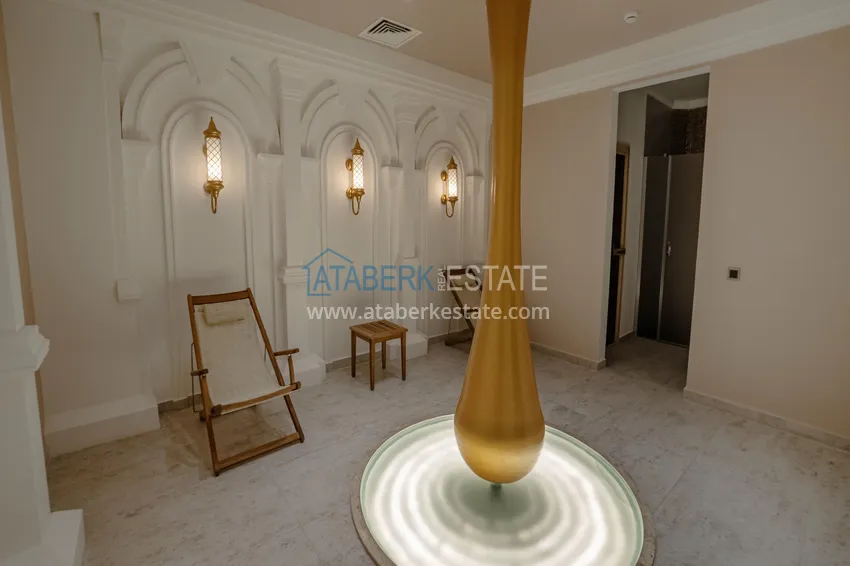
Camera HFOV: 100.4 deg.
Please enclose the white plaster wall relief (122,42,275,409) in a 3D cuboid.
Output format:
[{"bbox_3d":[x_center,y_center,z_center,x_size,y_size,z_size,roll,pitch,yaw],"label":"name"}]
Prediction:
[{"bbox_3d":[-1.597,-0.384,2.682,0.971,2.567,0.133,-5,9,-37],"label":"white plaster wall relief"}]

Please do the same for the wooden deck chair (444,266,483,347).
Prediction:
[{"bbox_3d":[0.680,0.335,4.120,0.570,0.920,0.950,-6,11,-36],"label":"wooden deck chair"}]

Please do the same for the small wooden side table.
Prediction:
[{"bbox_3d":[-0.430,0.662,3.299,0.391,0.480,0.391,-6,10,-39],"label":"small wooden side table"}]

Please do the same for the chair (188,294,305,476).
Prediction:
[{"bbox_3d":[-1.253,0.552,2.415,0.525,0.918,0.958,-6,10,-39],"label":"chair"}]

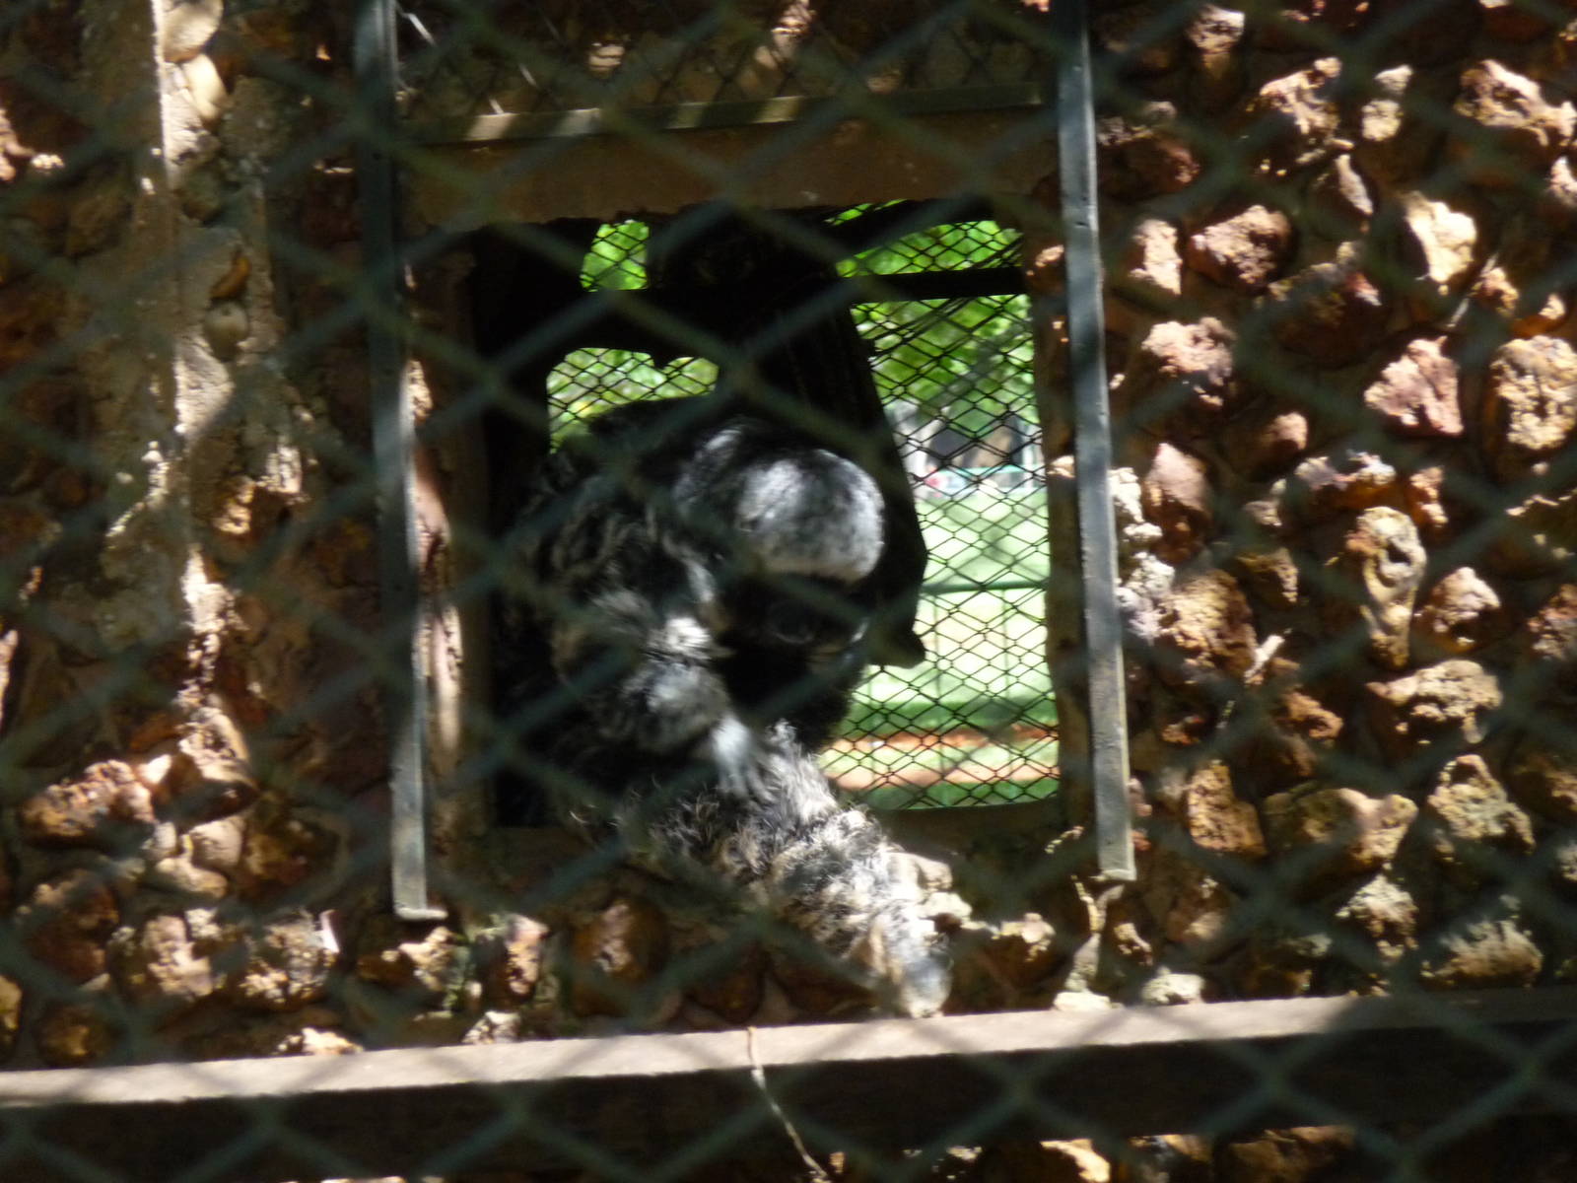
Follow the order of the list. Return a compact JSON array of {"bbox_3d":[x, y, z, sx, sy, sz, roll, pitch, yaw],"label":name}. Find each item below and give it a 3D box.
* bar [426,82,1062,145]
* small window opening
[{"bbox_3d":[-0.035,-0.271,5.480,0.365,0.014,0.015,-3,1,7],"label":"bar"},{"bbox_3d":[-0.013,-0.044,5.550,0.320,0.335,0.120,-3,1,7],"label":"small window opening"}]

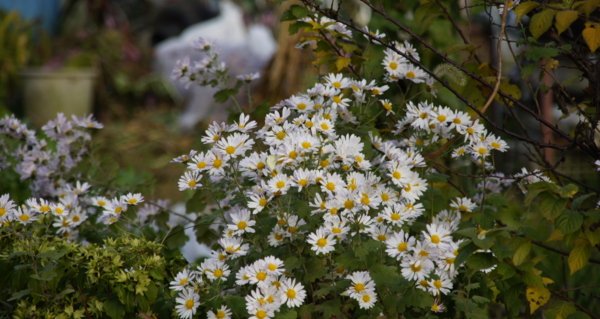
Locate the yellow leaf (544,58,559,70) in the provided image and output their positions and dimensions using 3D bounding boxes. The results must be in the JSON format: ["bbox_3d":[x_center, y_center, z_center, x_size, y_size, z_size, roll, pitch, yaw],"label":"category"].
[{"bbox_3d":[0.390,-0.147,7.750,0.022,0.019,0.013,0,6,0],"label":"yellow leaf"}]

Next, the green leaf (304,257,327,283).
[{"bbox_3d":[0.021,0.151,6.850,0.030,0.036,0.015,0,7,0],"label":"green leaf"}]

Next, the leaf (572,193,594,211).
[{"bbox_3d":[0.431,0.064,7.600,0.034,0.027,0.020,3,6,26],"label":"leaf"}]

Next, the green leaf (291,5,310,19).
[{"bbox_3d":[0.001,-0.225,7.600,0.030,0.021,0.018,0,3,0],"label":"green leaf"}]

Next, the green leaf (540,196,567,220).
[{"bbox_3d":[0.383,0.074,7.550,0.038,0.036,0.020,0,3,0],"label":"green leaf"}]

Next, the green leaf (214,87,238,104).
[{"bbox_3d":[-0.104,-0.091,7.100,0.034,0.026,0.022,0,7,0],"label":"green leaf"}]

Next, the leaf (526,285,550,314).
[{"bbox_3d":[0.363,0.213,7.600,0.035,0.044,0.018,15,0,2],"label":"leaf"}]

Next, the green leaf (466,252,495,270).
[{"bbox_3d":[0.240,0.136,6.650,0.037,0.024,0.022,0,7,0],"label":"green leaf"}]

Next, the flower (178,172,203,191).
[{"bbox_3d":[-0.168,0.032,7.650,0.039,0.036,0.015,2,-26,20],"label":"flower"}]

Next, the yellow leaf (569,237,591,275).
[{"bbox_3d":[0.425,0.146,7.600,0.030,0.058,0.020,27,0,4],"label":"yellow leaf"}]

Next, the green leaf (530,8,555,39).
[{"bbox_3d":[0.325,-0.182,6.700,0.032,0.040,0.015,0,7,0],"label":"green leaf"}]

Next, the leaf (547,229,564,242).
[{"bbox_3d":[0.343,0.102,6.700,0.024,0.019,0.015,0,7,0],"label":"leaf"}]

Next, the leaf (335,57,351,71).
[{"bbox_3d":[0.065,-0.146,7.600,0.024,0.021,0.014,0,3,0],"label":"leaf"}]

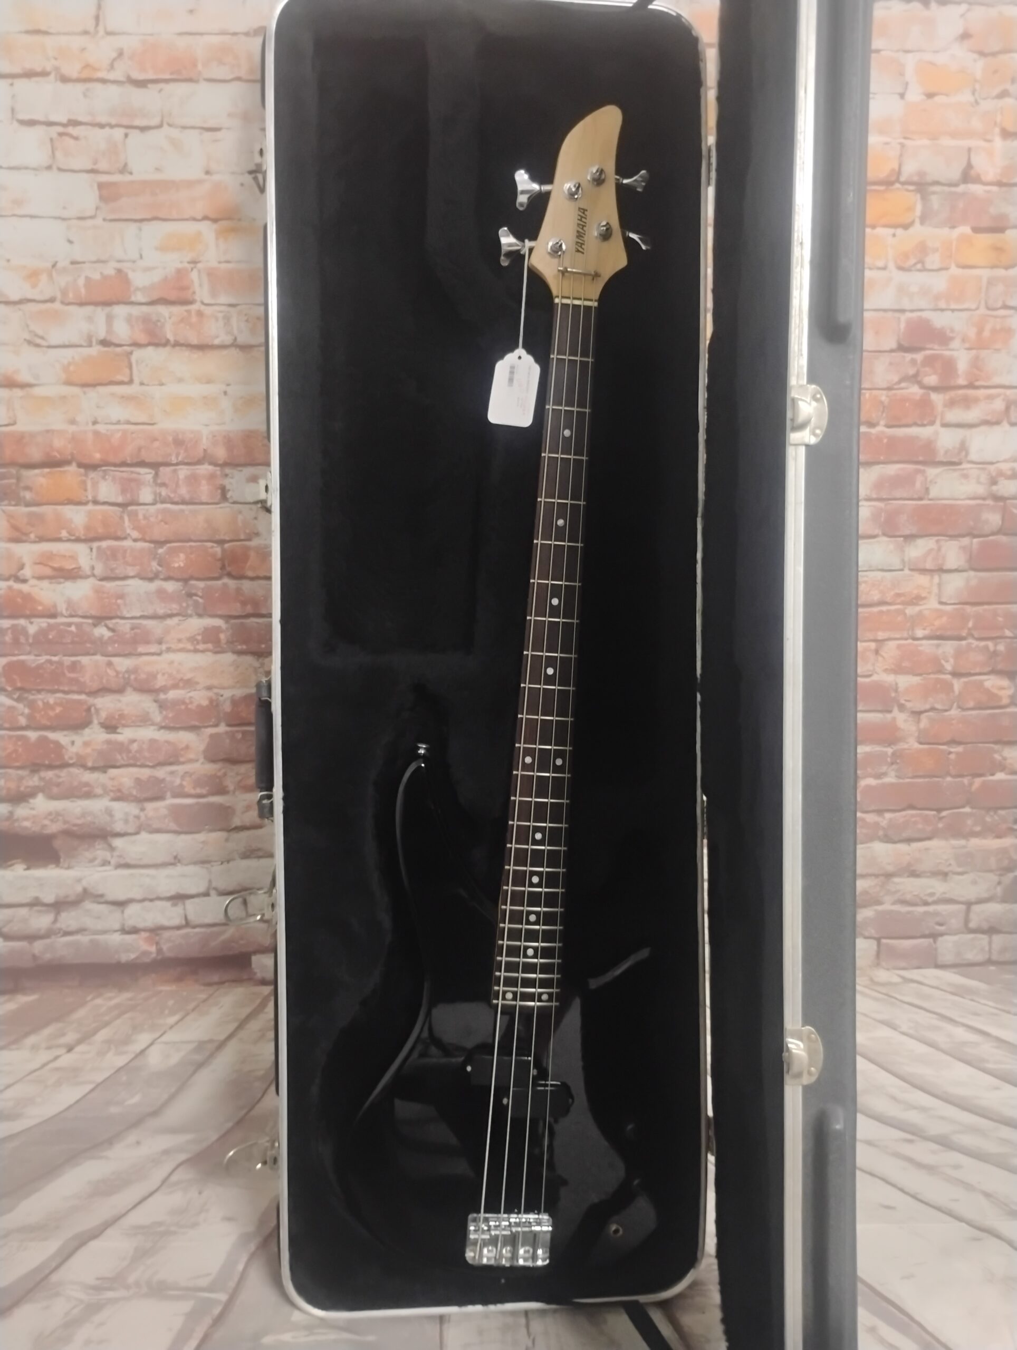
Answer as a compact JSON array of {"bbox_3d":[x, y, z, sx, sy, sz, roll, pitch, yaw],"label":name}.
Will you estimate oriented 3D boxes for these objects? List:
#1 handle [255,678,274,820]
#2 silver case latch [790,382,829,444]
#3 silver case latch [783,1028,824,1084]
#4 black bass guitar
[{"bbox_3d":[-0.230,0.070,1.037,0.025,0.136,0.032,-1,2,-5],"label":"handle"},{"bbox_3d":[0.180,-0.157,0.659,0.024,0.036,0.011,0,2,1],"label":"silver case latch"},{"bbox_3d":[0.182,0.234,0.672,0.024,0.036,0.011,0,2,1],"label":"silver case latch"},{"bbox_3d":[0.021,0.034,1.042,0.334,1.126,0.066,4,3,-5],"label":"black bass guitar"}]

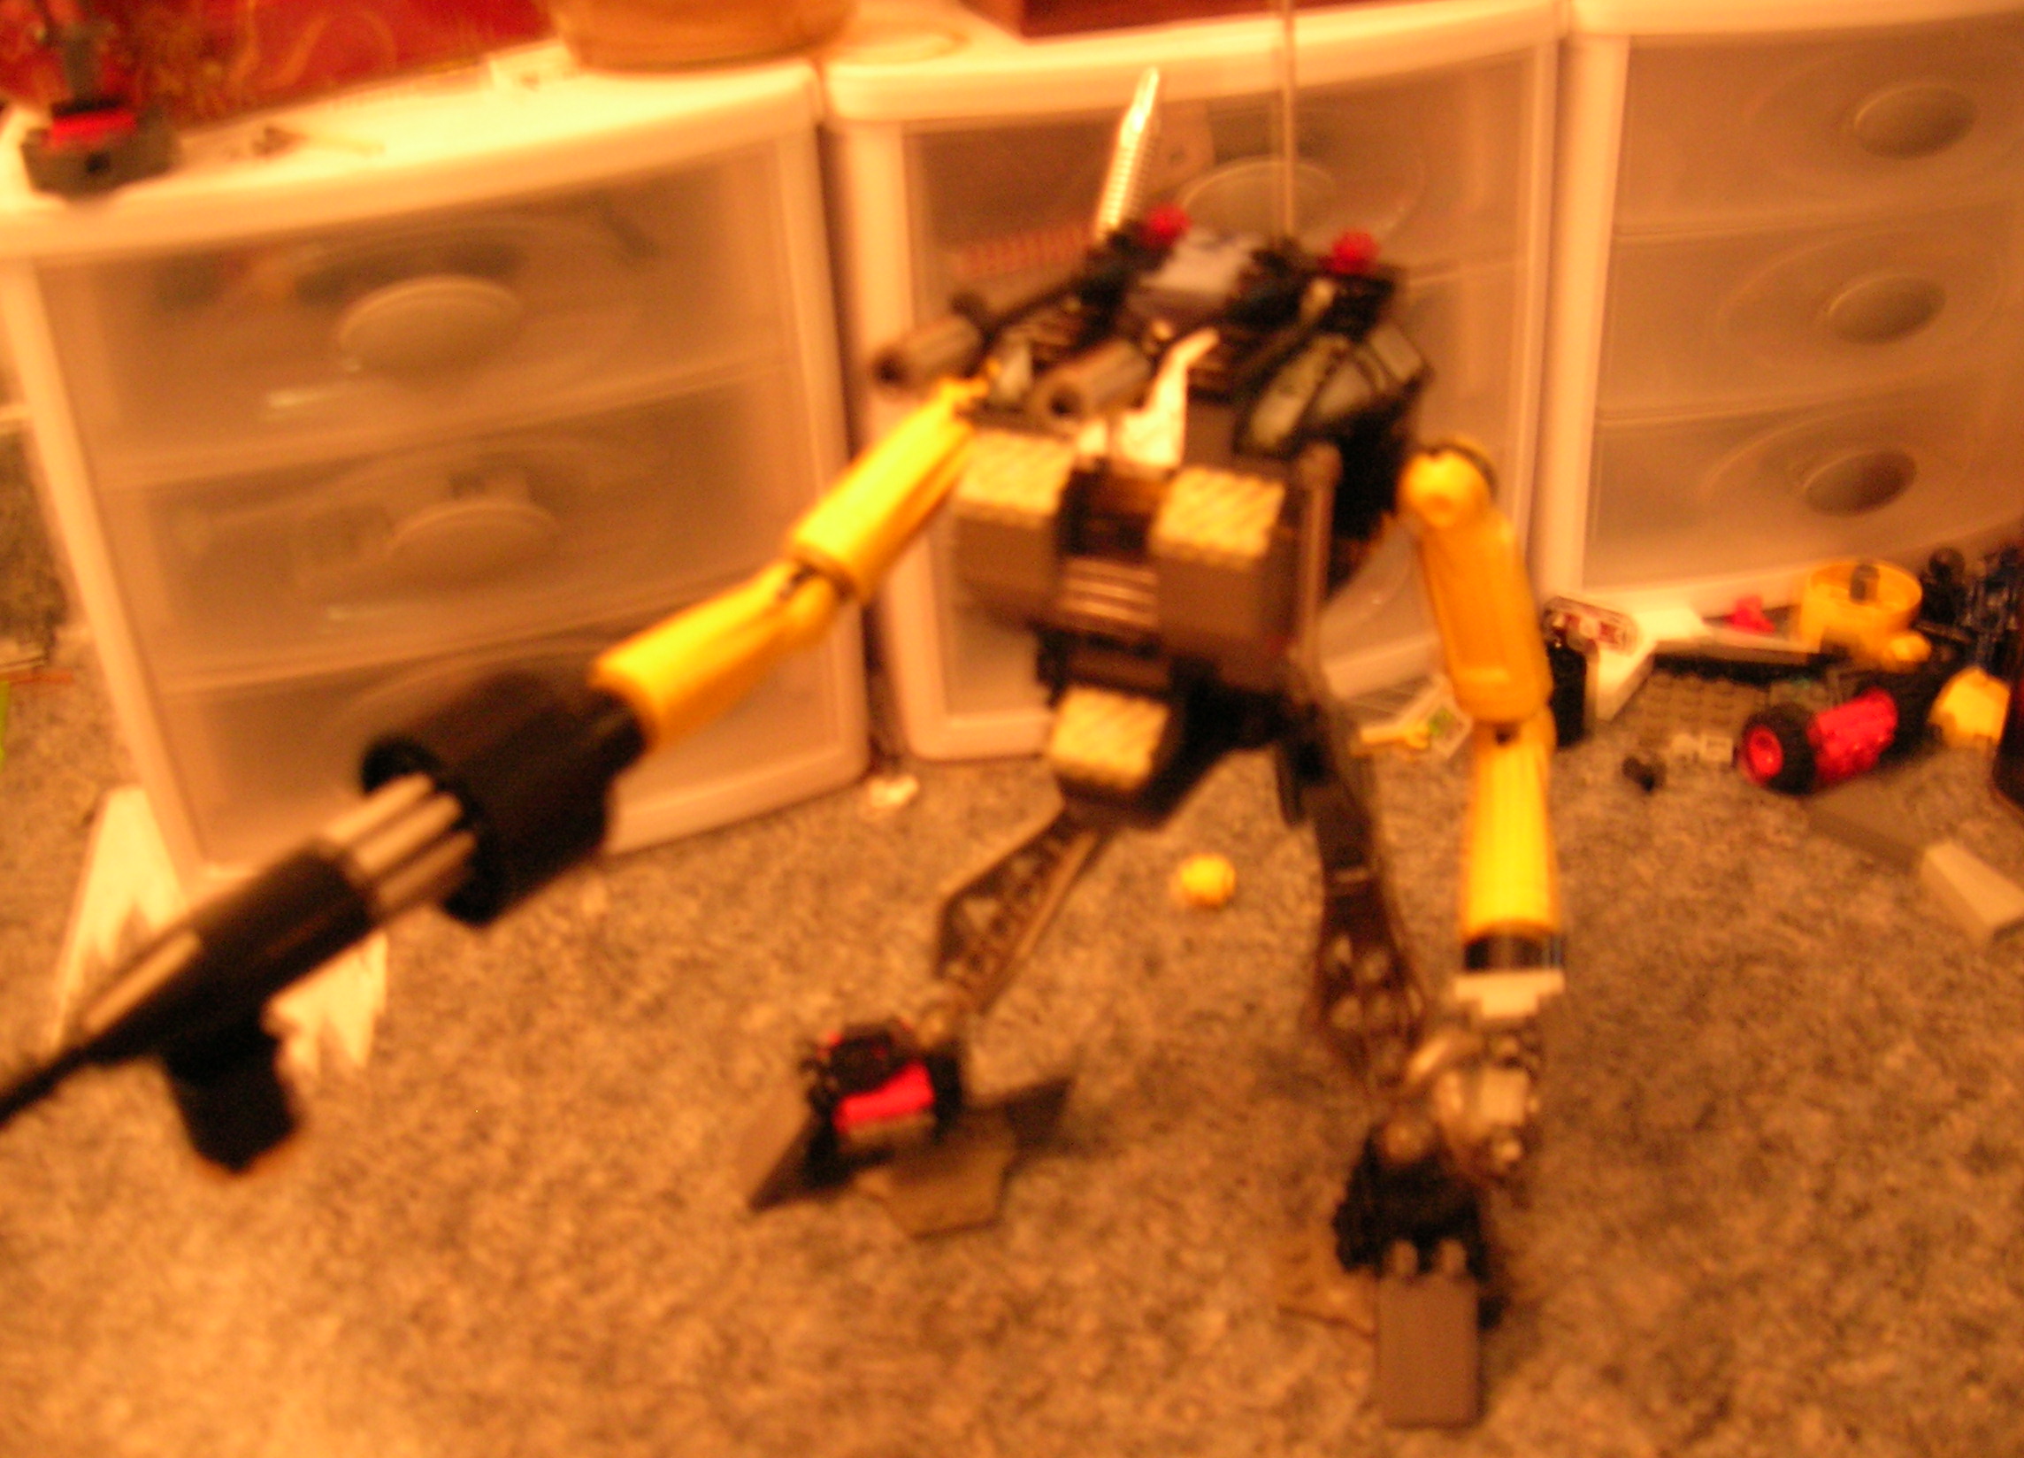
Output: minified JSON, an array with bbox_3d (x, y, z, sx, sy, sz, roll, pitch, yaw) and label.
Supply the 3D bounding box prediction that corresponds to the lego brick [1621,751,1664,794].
[{"bbox_3d":[0.155,0.011,0.489,0.010,0.007,0.008,8,29,22],"label":"lego brick"}]

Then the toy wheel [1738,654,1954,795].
[{"bbox_3d":[0.204,0.000,0.486,0.050,0.023,0.023,-12,28,-17],"label":"toy wheel"}]

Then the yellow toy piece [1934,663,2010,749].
[{"bbox_3d":[0.242,-0.005,0.500,0.018,0.015,0.017,8,29,22],"label":"yellow toy piece"}]

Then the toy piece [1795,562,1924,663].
[{"bbox_3d":[0.233,-0.032,0.546,0.031,0.017,0.031,-4,27,0],"label":"toy piece"}]

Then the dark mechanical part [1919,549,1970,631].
[{"bbox_3d":[0.257,-0.039,0.547,0.013,0.021,0.013,-4,27,0],"label":"dark mechanical part"}]

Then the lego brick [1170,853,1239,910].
[{"bbox_3d":[0.044,0.034,0.453,0.013,0.011,0.011,-4,27,0],"label":"lego brick"}]

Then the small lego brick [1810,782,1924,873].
[{"bbox_3d":[0.199,0.024,0.459,0.016,0.008,0.025,-26,35,-37],"label":"small lego brick"}]

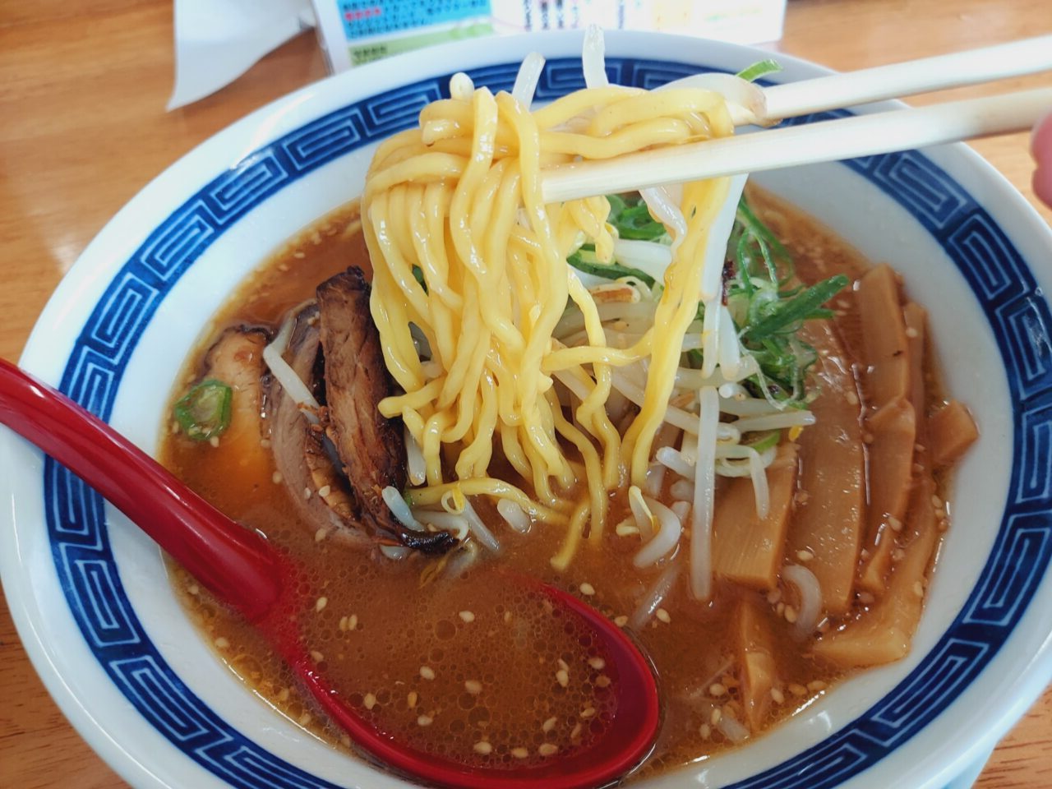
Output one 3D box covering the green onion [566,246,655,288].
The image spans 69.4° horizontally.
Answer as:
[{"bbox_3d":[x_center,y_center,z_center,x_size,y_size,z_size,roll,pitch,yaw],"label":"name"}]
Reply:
[{"bbox_3d":[0.021,-0.031,0.186,0.022,0.006,0.006,20,57,20],"label":"green onion"}]

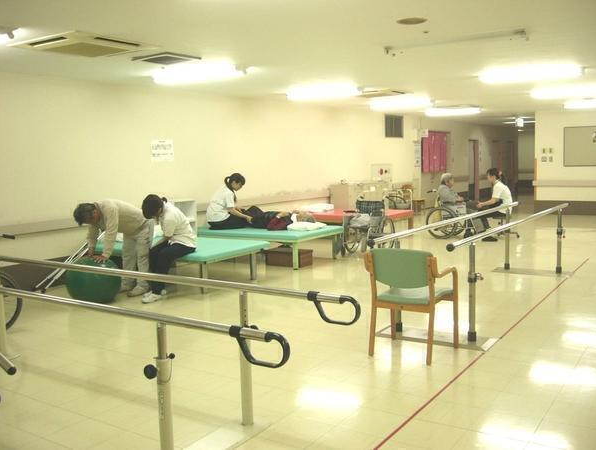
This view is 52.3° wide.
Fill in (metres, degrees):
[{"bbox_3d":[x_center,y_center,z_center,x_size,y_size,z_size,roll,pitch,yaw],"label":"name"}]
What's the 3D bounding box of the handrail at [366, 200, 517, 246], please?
[{"bbox_3d":[1.717,-0.077,6.240,0.050,0.050,4.220,2,7,34],"label":"handrail"}]

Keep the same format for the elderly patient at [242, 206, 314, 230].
[{"bbox_3d":[-0.378,-0.117,9.113,1.420,0.350,0.500,2,7,34],"label":"elderly patient"}]

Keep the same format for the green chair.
[{"bbox_3d":[0.830,0.539,4.431,0.545,0.790,0.530,2,7,34],"label":"green chair"}]

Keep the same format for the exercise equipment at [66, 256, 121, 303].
[{"bbox_3d":[-2.140,0.578,6.371,0.590,0.530,0.590,2,7,34],"label":"exercise equipment"}]

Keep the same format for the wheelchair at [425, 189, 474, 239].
[{"bbox_3d":[2.812,-0.210,10.886,0.940,0.880,0.610,1,7,30],"label":"wheelchair"}]

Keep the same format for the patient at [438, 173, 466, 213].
[{"bbox_3d":[2.892,-0.412,10.816,0.740,1.080,0.480,1,7,30],"label":"patient"}]

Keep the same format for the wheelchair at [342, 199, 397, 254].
[{"bbox_3d":[0.987,0.029,9.105,0.640,0.870,0.950,2,7,34],"label":"wheelchair"}]

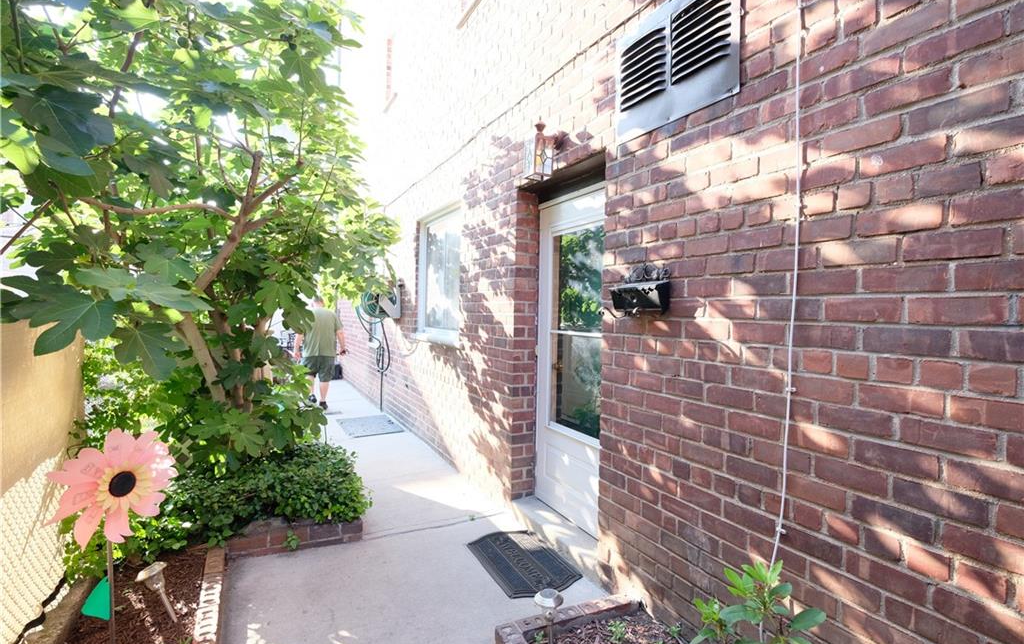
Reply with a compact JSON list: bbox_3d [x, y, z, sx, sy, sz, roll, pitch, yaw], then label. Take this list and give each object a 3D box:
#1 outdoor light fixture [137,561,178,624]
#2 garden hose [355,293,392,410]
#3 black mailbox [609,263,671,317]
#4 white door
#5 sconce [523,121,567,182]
[{"bbox_3d":[-1.464,1.148,2.033,0.114,0.255,0.114,-23,6,-25],"label":"outdoor light fixture"},{"bbox_3d":[-1.676,0.327,5.812,0.450,1.500,0.380,0,2,-28],"label":"garden hose"},{"bbox_3d":[0.558,-0.144,2.150,0.100,0.230,0.300,0,2,-28],"label":"black mailbox"},{"bbox_3d":[0.415,0.236,2.942,0.050,2.000,0.925,0,2,-28],"label":"white door"},{"bbox_3d":[0.192,-0.976,2.712,0.215,0.340,0.130,0,2,-28],"label":"sconce"}]

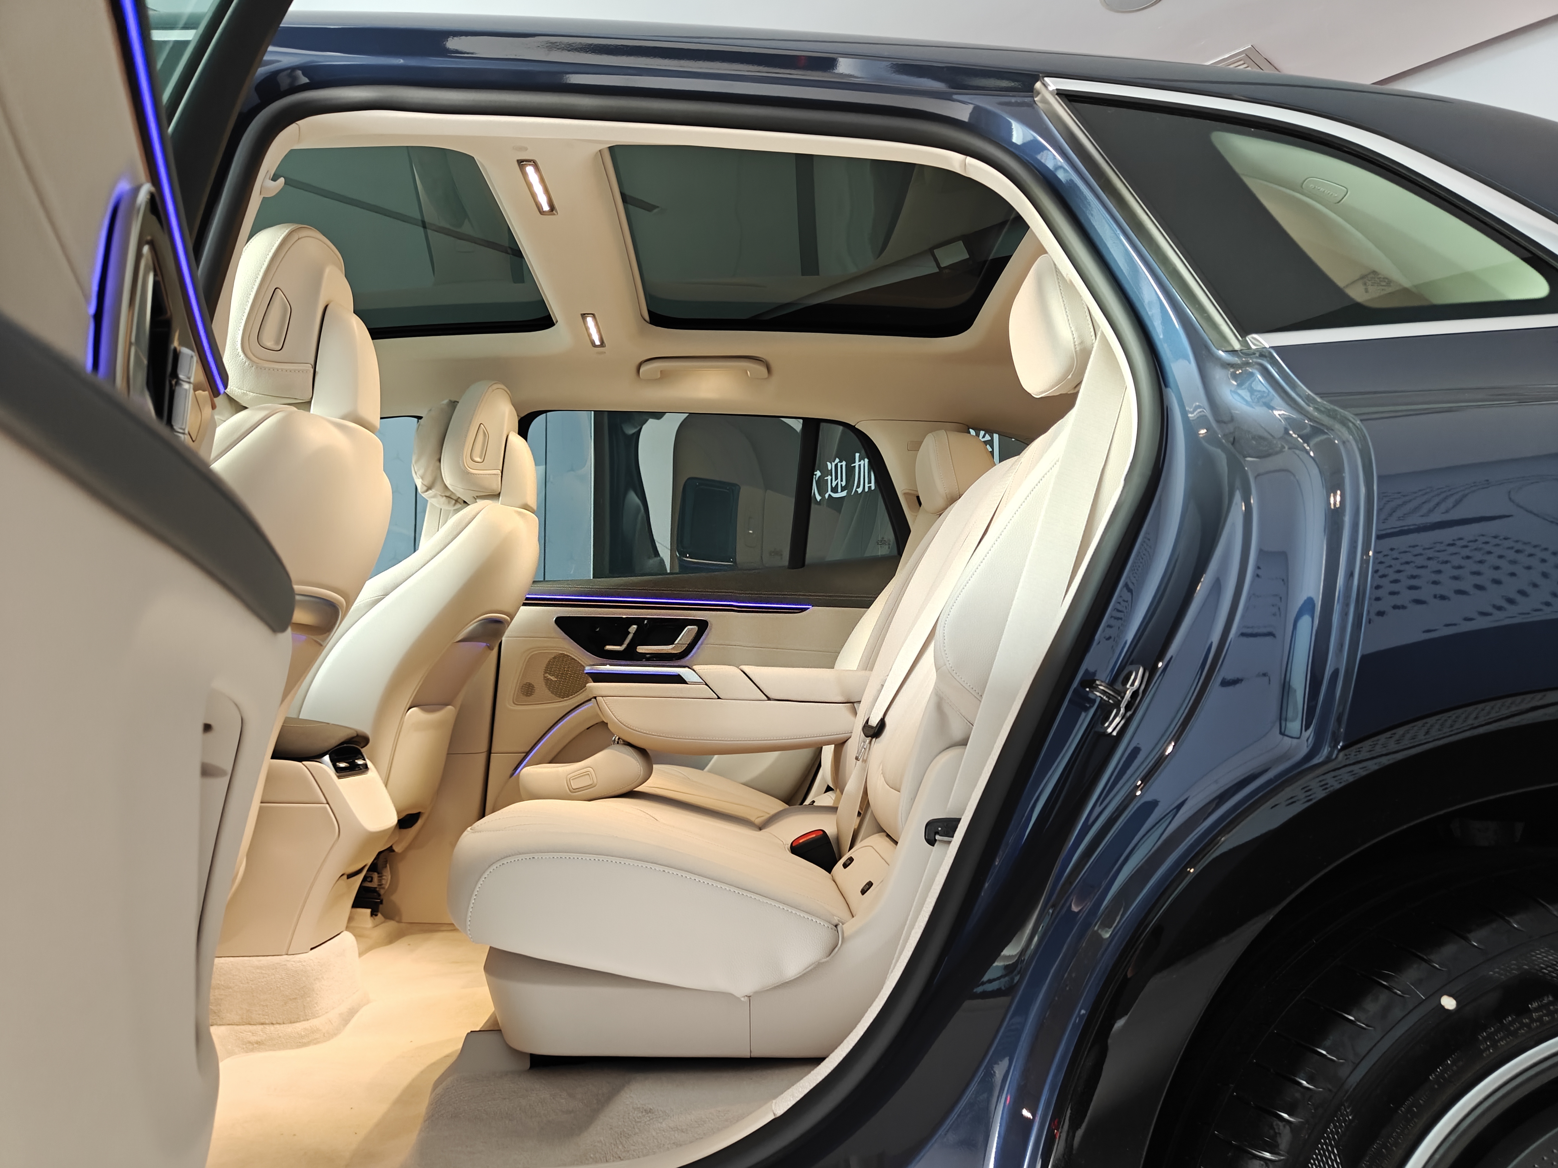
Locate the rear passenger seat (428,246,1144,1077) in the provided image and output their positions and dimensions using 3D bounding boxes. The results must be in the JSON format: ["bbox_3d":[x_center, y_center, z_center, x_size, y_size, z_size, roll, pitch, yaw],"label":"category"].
[{"bbox_3d":[0.023,0.046,1.378,0.840,0.940,0.570,0,-4,-3],"label":"rear passenger seat"}]

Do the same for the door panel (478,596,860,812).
[{"bbox_3d":[-0.191,0.312,2.418,0.890,0.580,0.160,0,-4,-3],"label":"door panel"}]

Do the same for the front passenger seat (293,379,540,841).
[{"bbox_3d":[-0.891,0.109,2.061,0.850,1.020,0.540,0,-4,-3],"label":"front passenger seat"}]

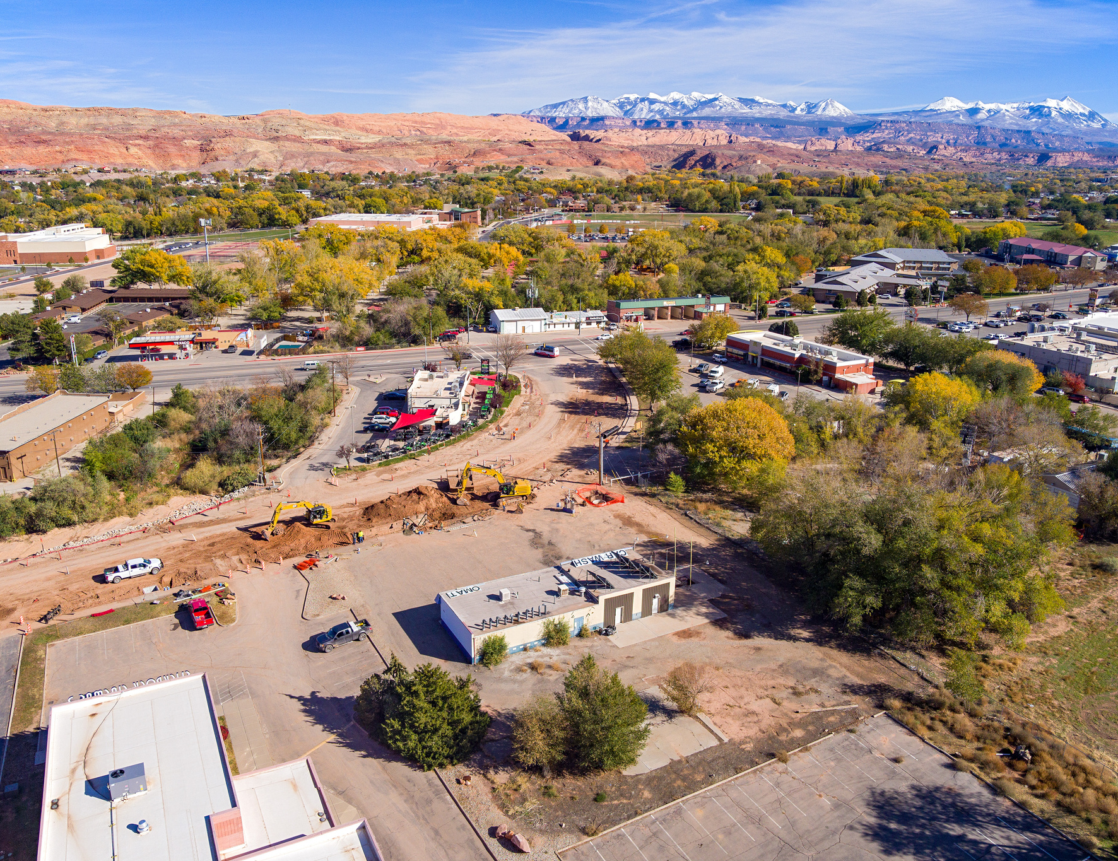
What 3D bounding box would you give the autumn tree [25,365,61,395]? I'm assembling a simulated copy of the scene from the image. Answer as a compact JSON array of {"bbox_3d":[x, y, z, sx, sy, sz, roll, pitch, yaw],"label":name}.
[{"bbox_3d":[-105.840,-10.230,170.000,6.400,6.200,6.400,1,18,0],"label":"autumn tree"}]

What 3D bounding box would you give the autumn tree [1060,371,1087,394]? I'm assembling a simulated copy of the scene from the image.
[{"bbox_3d":[115.402,-10.748,184.724,5.200,5.400,5.200,1,17,0],"label":"autumn tree"}]

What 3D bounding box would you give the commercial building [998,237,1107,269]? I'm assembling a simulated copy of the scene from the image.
[{"bbox_3d":[280.340,-102.740,473.710,20.500,10.600,67.000,0,18,-3],"label":"commercial building"}]

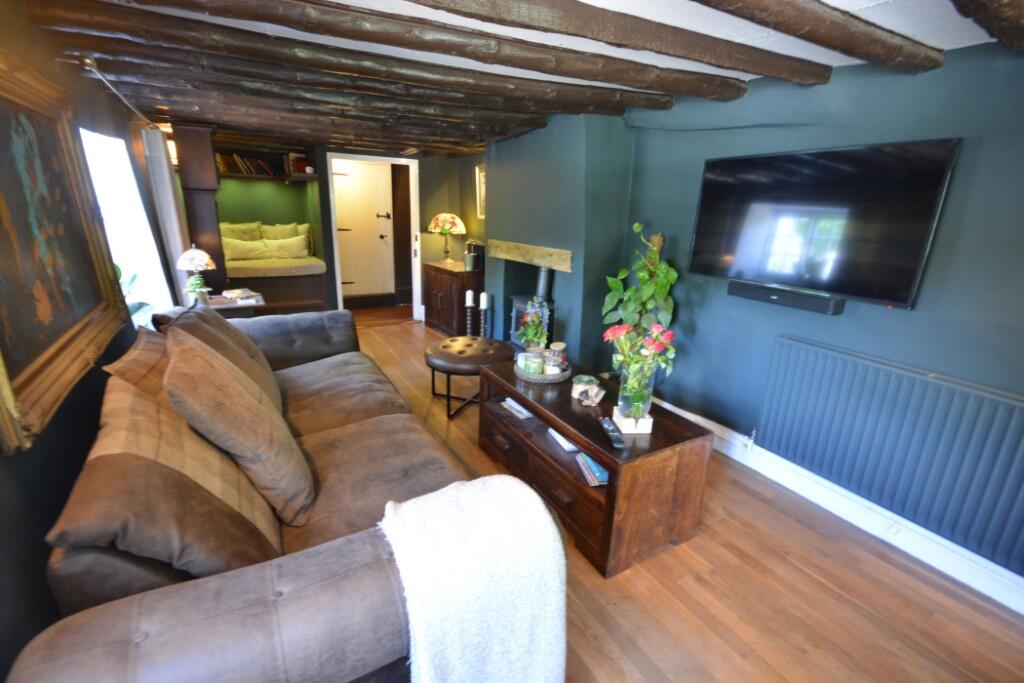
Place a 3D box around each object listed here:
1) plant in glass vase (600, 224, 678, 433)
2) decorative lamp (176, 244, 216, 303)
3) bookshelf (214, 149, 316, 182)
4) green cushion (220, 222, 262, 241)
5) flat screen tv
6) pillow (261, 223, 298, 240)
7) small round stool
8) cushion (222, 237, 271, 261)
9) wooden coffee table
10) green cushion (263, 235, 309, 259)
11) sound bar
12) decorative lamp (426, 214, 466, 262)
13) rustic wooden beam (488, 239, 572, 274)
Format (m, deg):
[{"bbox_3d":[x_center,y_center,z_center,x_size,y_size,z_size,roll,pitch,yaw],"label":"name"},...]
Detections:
[{"bbox_3d":[0.583,-0.077,1.952,0.320,0.890,0.330,-8,19,-29],"label":"plant in glass vase"},{"bbox_3d":[-2.737,-0.583,3.730,0.280,0.517,0.280,-8,19,-29],"label":"decorative lamp"},{"bbox_3d":[-2.905,-2.087,5.045,1.045,0.385,0.300,-7,18,-29],"label":"bookshelf"},{"bbox_3d":[-3.346,-1.241,5.272,0.480,0.430,0.150,-8,4,-29],"label":"green cushion"},{"bbox_3d":[1.337,-0.565,2.022,0.060,0.616,1.045,-7,18,-29],"label":"flat screen tv"},{"bbox_3d":[-2.950,-1.291,5.459,0.430,0.420,0.140,-7,7,-29],"label":"pillow"},{"bbox_3d":[-0.327,0.263,3.374,0.700,0.450,0.700,2,17,-1],"label":"small round stool"},{"bbox_3d":[-3.237,-1.135,5.190,0.500,0.280,0.140,-8,4,-29],"label":"cushion"},{"bbox_3d":[0.321,0.499,2.158,0.531,0.495,1.118,-7,18,-29],"label":"wooden coffee table"},{"bbox_3d":[-2.852,-1.173,5.355,0.500,0.310,0.150,-7,2,-29],"label":"green cushion"},{"bbox_3d":[1.411,-0.243,2.249,0.100,0.075,0.545,-8,19,-29],"label":"sound bar"},{"bbox_3d":[-0.770,-1.231,5.076,0.460,0.560,0.460,-7,18,-29],"label":"decorative lamp"},{"bbox_3d":[0.104,-0.732,3.565,0.110,0.152,1.309,-7,18,-29],"label":"rustic wooden beam"}]

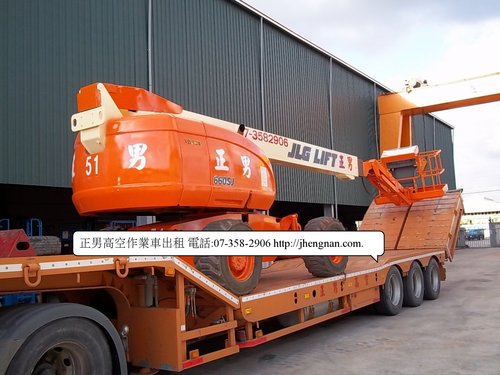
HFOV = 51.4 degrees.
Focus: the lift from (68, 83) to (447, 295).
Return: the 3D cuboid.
[{"bbox_3d":[1.303,0.220,10.683,2.490,2.800,11.100,-5,-5,39],"label":"lift"}]

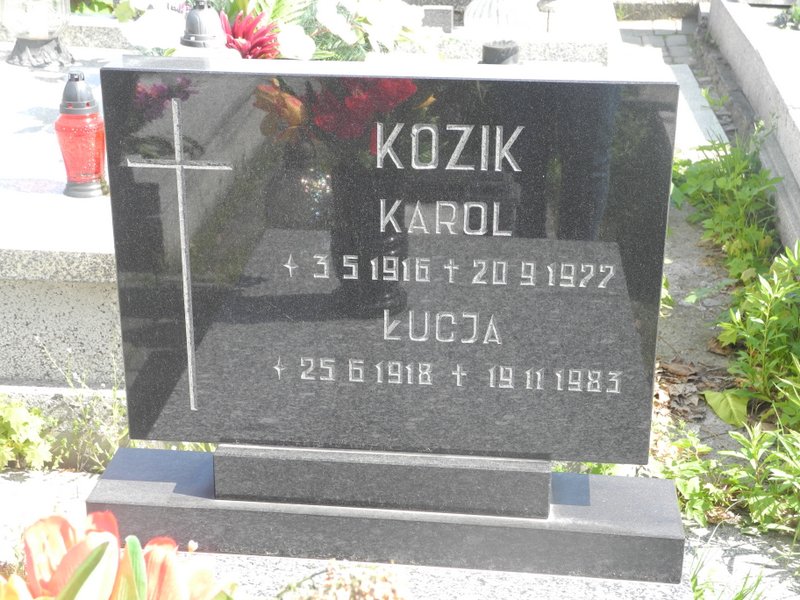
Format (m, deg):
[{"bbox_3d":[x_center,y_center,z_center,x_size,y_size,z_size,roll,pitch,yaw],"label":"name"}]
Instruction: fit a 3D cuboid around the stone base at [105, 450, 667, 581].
[{"bbox_3d":[-0.018,0.277,1.833,0.750,0.067,0.148,2,22,5],"label":"stone base"}]

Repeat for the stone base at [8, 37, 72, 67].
[{"bbox_3d":[-0.925,-0.644,3.603,0.169,0.067,0.169,2,22,5],"label":"stone base"}]

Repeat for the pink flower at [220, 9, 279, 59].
[{"bbox_3d":[-0.359,-0.627,3.368,0.137,0.125,0.105,2,22,5],"label":"pink flower"}]

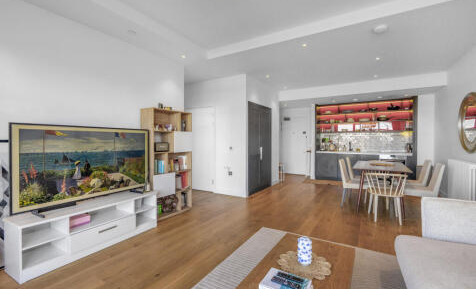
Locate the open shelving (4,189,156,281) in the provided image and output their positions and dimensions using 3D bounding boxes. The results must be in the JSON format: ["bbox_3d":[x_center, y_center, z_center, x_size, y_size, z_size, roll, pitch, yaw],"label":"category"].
[{"bbox_3d":[-1.675,0.940,2.499,0.400,0.486,1.400,1,1,30],"label":"open shelving"}]

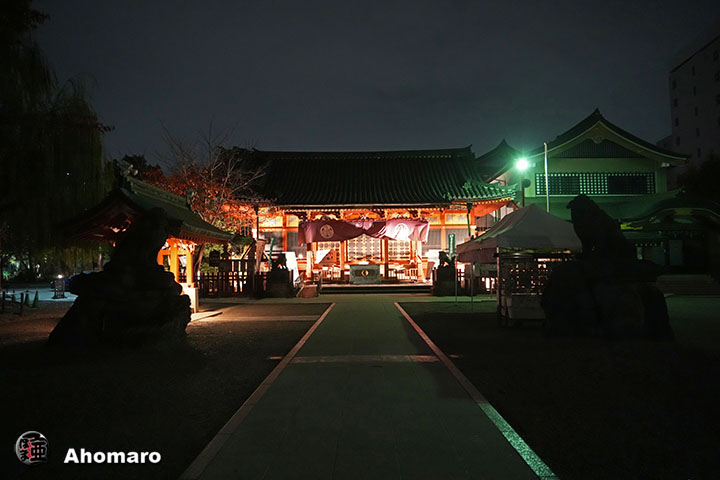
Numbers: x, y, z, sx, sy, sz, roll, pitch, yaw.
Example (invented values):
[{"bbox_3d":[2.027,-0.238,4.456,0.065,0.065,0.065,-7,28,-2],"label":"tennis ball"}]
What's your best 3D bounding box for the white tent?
[{"bbox_3d":[5.386,0.767,16.339,3.100,3.500,6.000,0,-3,0],"label":"white tent"}]

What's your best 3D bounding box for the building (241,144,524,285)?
[{"bbox_3d":[0.369,-1.561,33.943,18.200,10.200,11.200,0,-3,0],"label":"building"}]

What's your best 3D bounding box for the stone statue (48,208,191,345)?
[{"bbox_3d":[-5.289,0.785,10.917,2.700,2.920,1.900,0,-3,0],"label":"stone statue"}]

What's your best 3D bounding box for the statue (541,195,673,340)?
[{"bbox_3d":[5.573,0.629,11.136,2.700,3.180,1.900,0,-3,0],"label":"statue"}]

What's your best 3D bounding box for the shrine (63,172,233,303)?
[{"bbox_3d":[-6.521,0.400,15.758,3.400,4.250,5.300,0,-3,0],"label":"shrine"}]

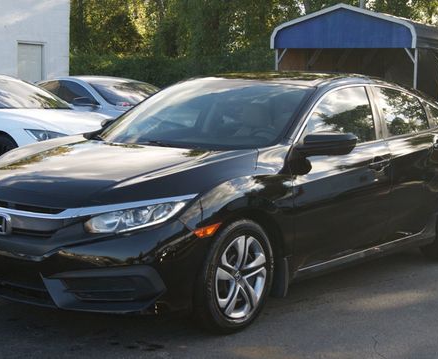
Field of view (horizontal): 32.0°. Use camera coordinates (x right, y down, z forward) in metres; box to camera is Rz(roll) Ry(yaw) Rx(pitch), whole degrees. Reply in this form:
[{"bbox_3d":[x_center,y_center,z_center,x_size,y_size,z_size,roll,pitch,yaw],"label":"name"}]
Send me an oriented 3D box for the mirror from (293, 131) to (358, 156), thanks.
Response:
[{"bbox_3d":[0.606,-0.218,4.409,0.250,0.160,0.210,6,8,41],"label":"mirror"}]

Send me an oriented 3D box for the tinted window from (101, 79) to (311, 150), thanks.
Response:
[{"bbox_3d":[-0.075,-0.450,5.018,1.400,0.170,0.900,6,36,41],"label":"tinted window"}]

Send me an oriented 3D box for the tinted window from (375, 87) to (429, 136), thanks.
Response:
[{"bbox_3d":[1.339,-0.492,5.570,0.070,0.400,0.740,-28,-15,39],"label":"tinted window"}]

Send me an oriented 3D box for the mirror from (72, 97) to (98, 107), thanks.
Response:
[{"bbox_3d":[-1.991,-1.155,11.300,0.260,0.150,0.190,-5,8,-43],"label":"mirror"}]

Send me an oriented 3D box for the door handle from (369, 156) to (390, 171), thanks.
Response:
[{"bbox_3d":[1.082,-0.115,5.042,0.060,0.065,0.240,6,8,41],"label":"door handle"}]

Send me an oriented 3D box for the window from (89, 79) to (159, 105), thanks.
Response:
[{"bbox_3d":[-1.403,-1.355,12.100,1.400,0.170,0.950,-5,37,-43],"label":"window"}]

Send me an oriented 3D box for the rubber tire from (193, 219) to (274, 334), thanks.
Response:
[{"bbox_3d":[0.042,0.511,4.093,0.220,0.640,0.640,6,8,37],"label":"rubber tire"}]

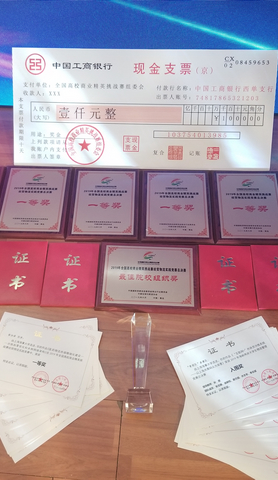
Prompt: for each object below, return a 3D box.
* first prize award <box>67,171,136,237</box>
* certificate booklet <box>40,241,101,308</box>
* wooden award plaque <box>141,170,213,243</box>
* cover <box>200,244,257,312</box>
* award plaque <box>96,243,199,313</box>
[{"bbox_3d":[-0.114,-0.125,1.611,0.239,0.017,0.305,0,56,1],"label":"first prize award"},{"bbox_3d":[-0.206,0.103,1.466,0.162,0.008,0.221,1,56,1],"label":"certificate booklet"},{"bbox_3d":[0.127,-0.118,1.602,0.239,0.017,0.305,1,56,2],"label":"wooden award plaque"},{"bbox_3d":[0.266,0.109,1.454,0.162,0.008,0.221,1,56,2],"label":"cover"},{"bbox_3d":[0.029,0.108,1.454,0.305,0.017,0.239,2,56,2],"label":"award plaque"}]

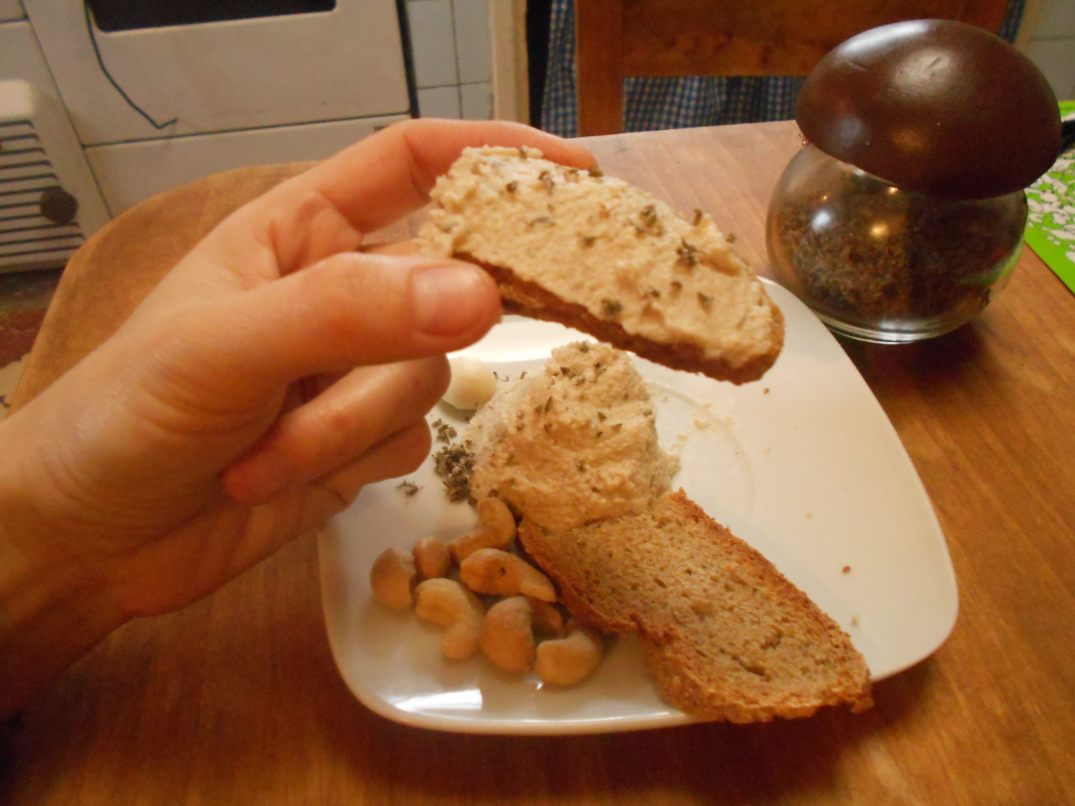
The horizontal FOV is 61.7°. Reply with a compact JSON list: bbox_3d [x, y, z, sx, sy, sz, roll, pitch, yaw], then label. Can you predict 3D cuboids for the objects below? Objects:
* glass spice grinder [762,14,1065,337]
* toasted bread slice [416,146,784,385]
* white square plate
[{"bbox_3d":[0.138,-0.086,0.334,0.095,0.103,0.095,-2,45,0],"label":"glass spice grinder"},{"bbox_3d":[0.015,-0.033,0.216,0.086,0.014,0.041,22,55,7],"label":"toasted bread slice"},{"bbox_3d":[0.024,0.021,0.290,0.180,0.020,0.180,-6,45,-4],"label":"white square plate"}]

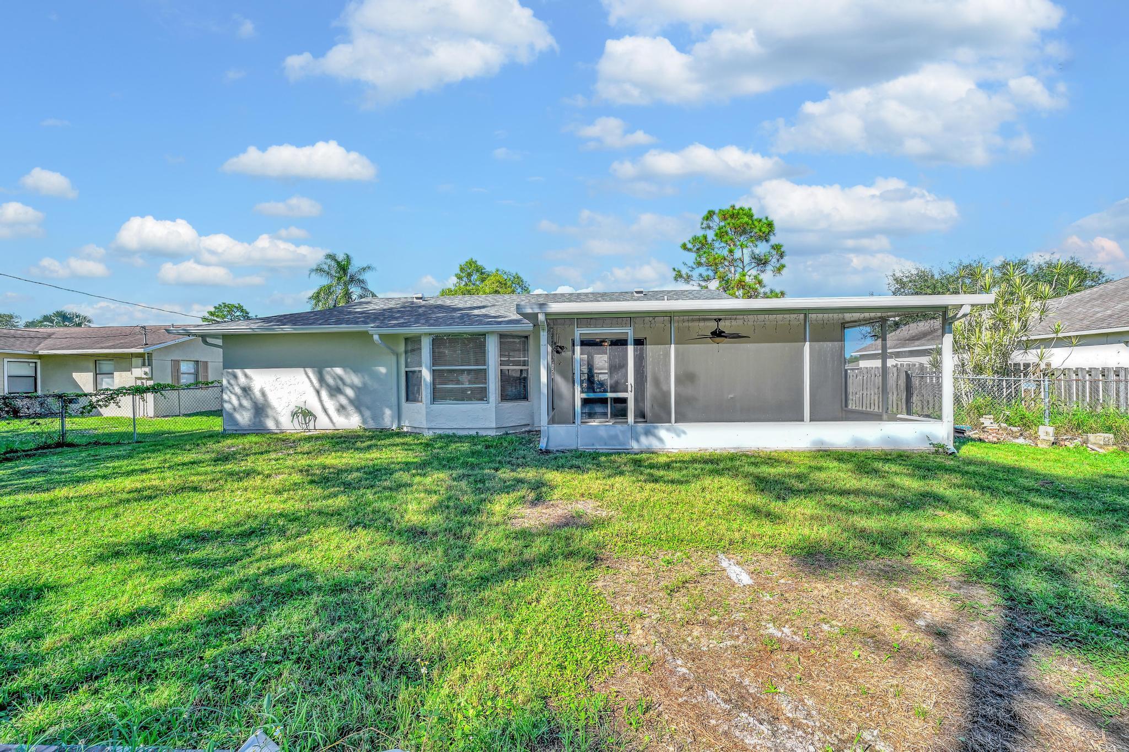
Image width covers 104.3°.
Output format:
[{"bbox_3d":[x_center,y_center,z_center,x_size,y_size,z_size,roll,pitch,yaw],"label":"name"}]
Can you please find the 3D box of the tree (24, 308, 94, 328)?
[{"bbox_3d":[-37.800,-1.850,33.000,4.700,6.500,4.700,0,0,0],"label":"tree"}]

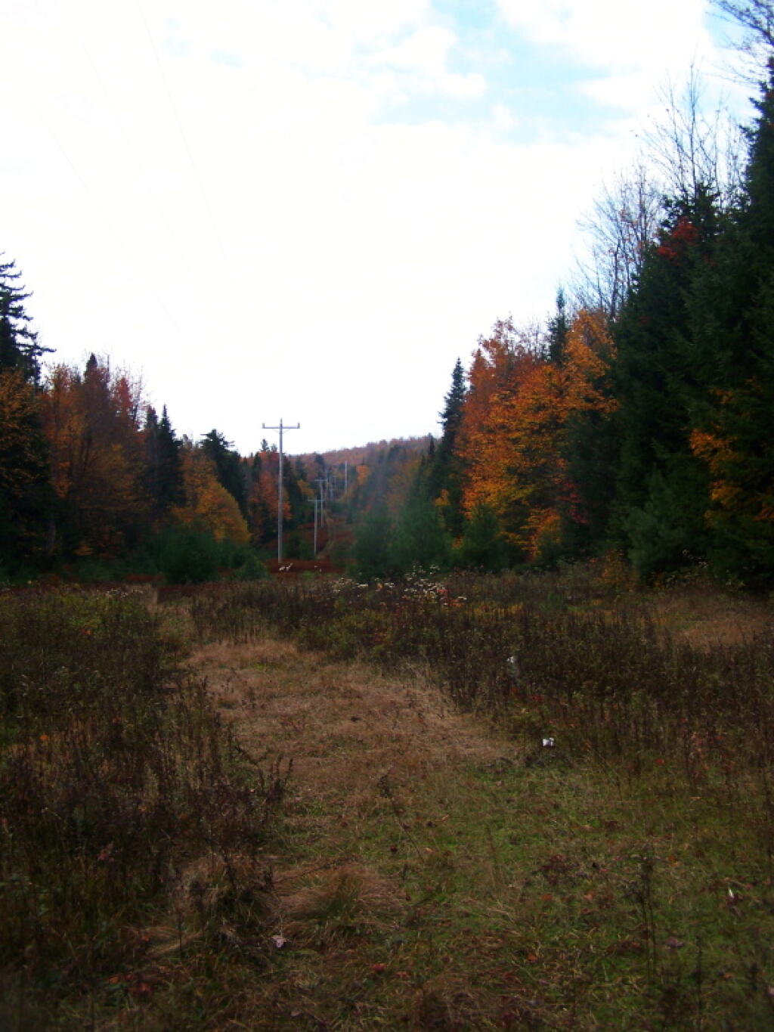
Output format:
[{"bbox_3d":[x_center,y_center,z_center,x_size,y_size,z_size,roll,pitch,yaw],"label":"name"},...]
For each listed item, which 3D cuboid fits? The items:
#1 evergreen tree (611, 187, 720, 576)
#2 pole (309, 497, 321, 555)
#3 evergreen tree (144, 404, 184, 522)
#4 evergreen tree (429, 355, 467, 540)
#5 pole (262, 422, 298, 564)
[{"bbox_3d":[11.345,-5.368,46.000,4.584,16.007,4.584,1,-1,0],"label":"evergreen tree"},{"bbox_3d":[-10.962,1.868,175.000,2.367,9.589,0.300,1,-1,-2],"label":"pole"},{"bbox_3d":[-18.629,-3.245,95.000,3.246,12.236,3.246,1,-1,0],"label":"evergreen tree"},{"bbox_3d":[5.178,-5.246,97.000,3.521,16.635,3.521,1,-1,0],"label":"evergreen tree"},{"bbox_3d":[-7.207,-1.644,77.000,2.466,10.027,0.300,1,-1,-2],"label":"pole"}]

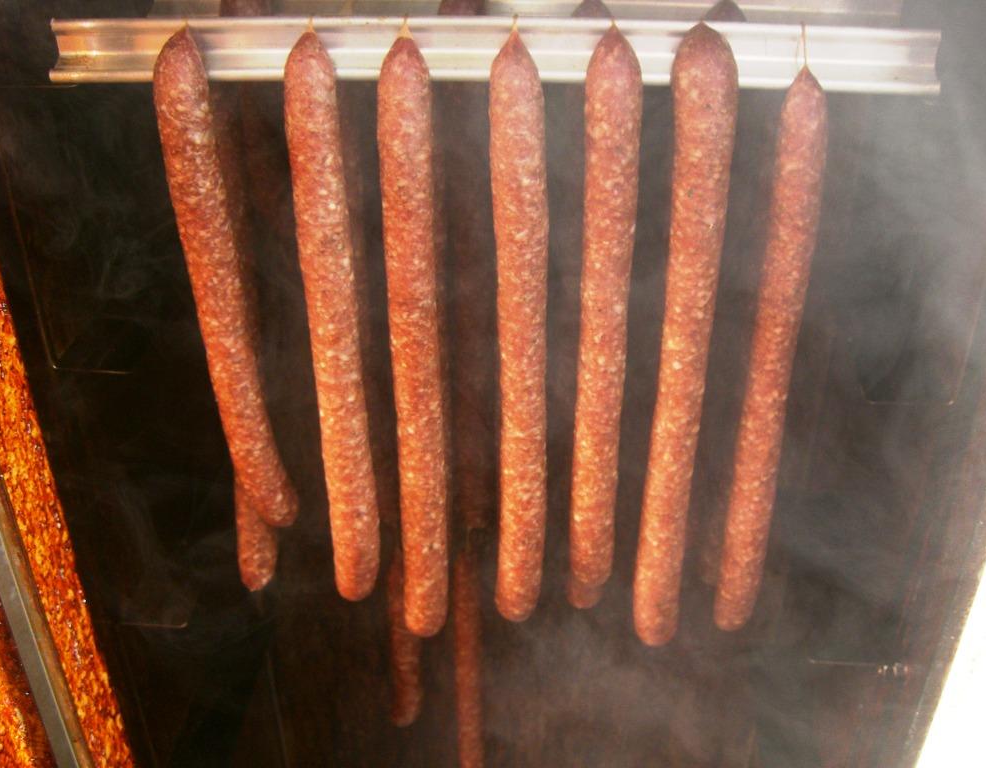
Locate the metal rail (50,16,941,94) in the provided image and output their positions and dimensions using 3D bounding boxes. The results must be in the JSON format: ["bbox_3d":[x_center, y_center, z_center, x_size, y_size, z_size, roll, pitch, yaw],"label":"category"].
[{"bbox_3d":[0.002,-0.196,0.672,0.515,0.036,0.032,1,31,1],"label":"metal rail"}]

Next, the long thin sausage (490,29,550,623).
[{"bbox_3d":[0.018,-0.013,0.763,0.037,0.444,0.036,-1,31,1],"label":"long thin sausage"}]

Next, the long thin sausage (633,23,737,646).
[{"bbox_3d":[0.126,-0.005,0.771,0.040,0.473,0.038,-1,31,1],"label":"long thin sausage"}]

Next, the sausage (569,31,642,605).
[{"bbox_3d":[0.073,-0.025,0.757,0.037,0.421,0.036,-1,31,0],"label":"sausage"}]

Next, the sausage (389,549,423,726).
[{"bbox_3d":[-0.091,0.264,1.158,0.032,0.227,0.031,1,31,0],"label":"sausage"}]

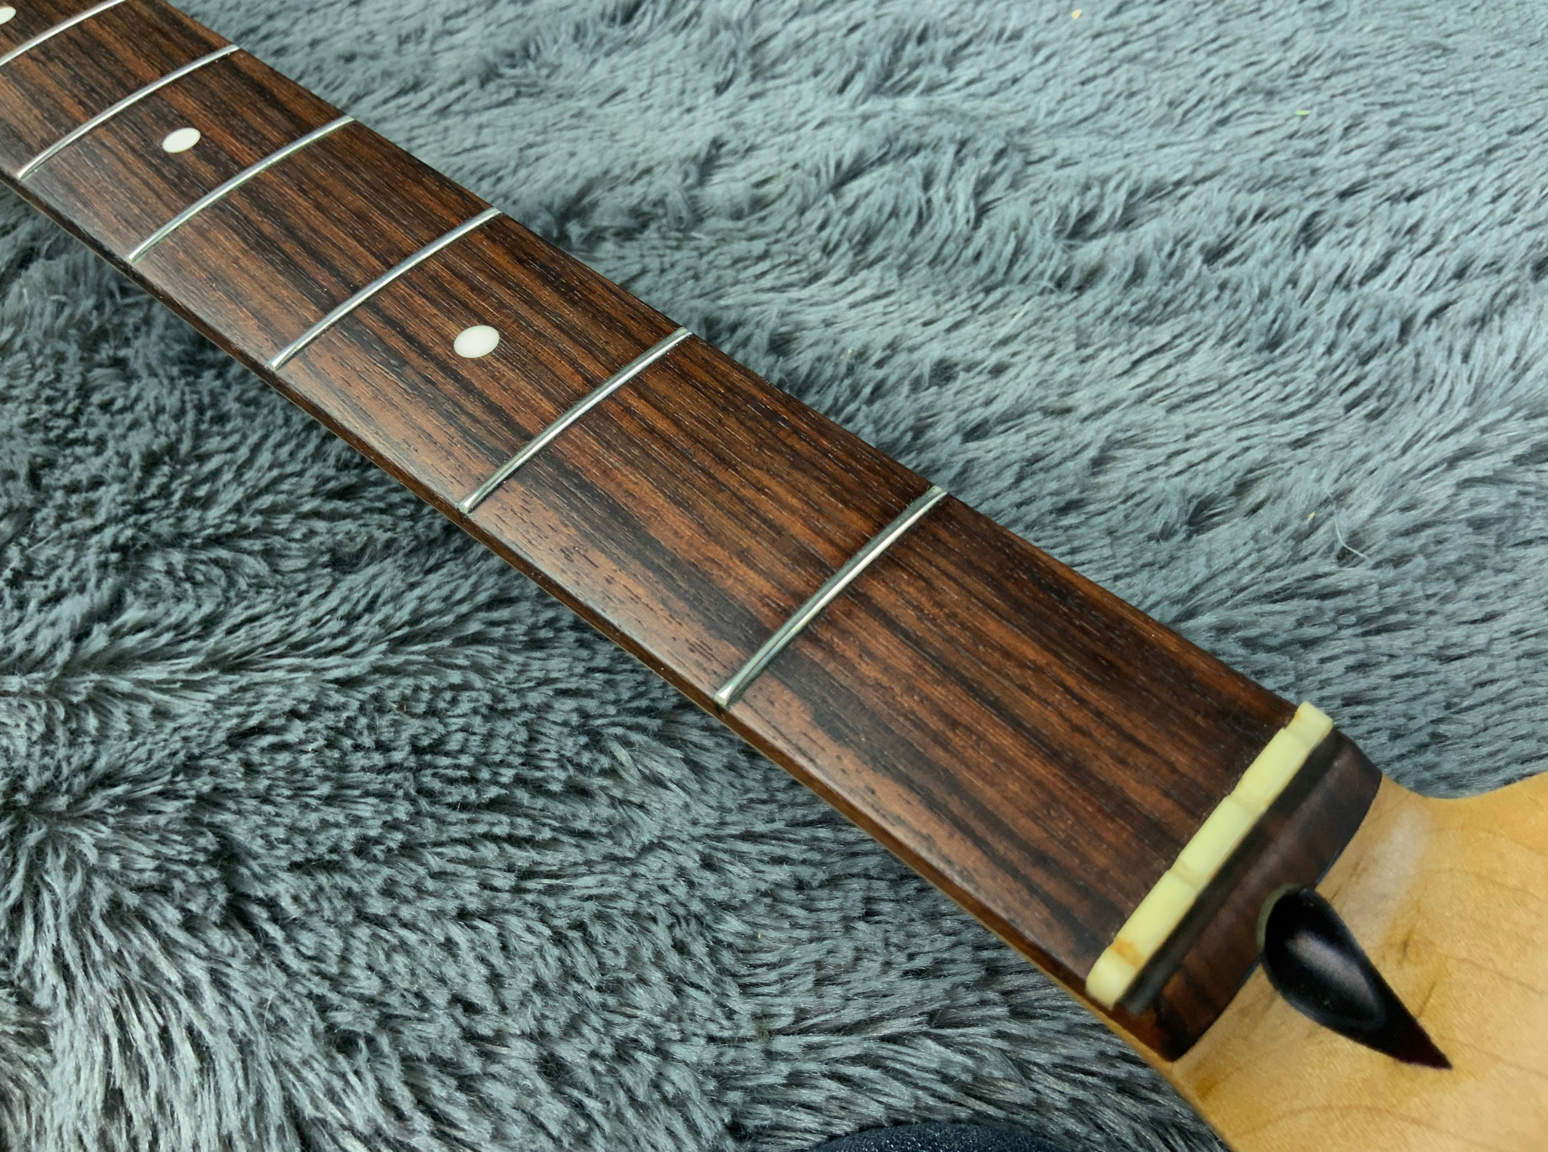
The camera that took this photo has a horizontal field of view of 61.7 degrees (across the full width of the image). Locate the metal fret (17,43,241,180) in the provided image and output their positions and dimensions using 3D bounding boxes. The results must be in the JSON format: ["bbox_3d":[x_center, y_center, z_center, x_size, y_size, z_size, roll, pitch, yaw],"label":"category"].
[{"bbox_3d":[-0.114,-0.084,0.230,0.002,0.002,0.045,35,66,28],"label":"metal fret"}]

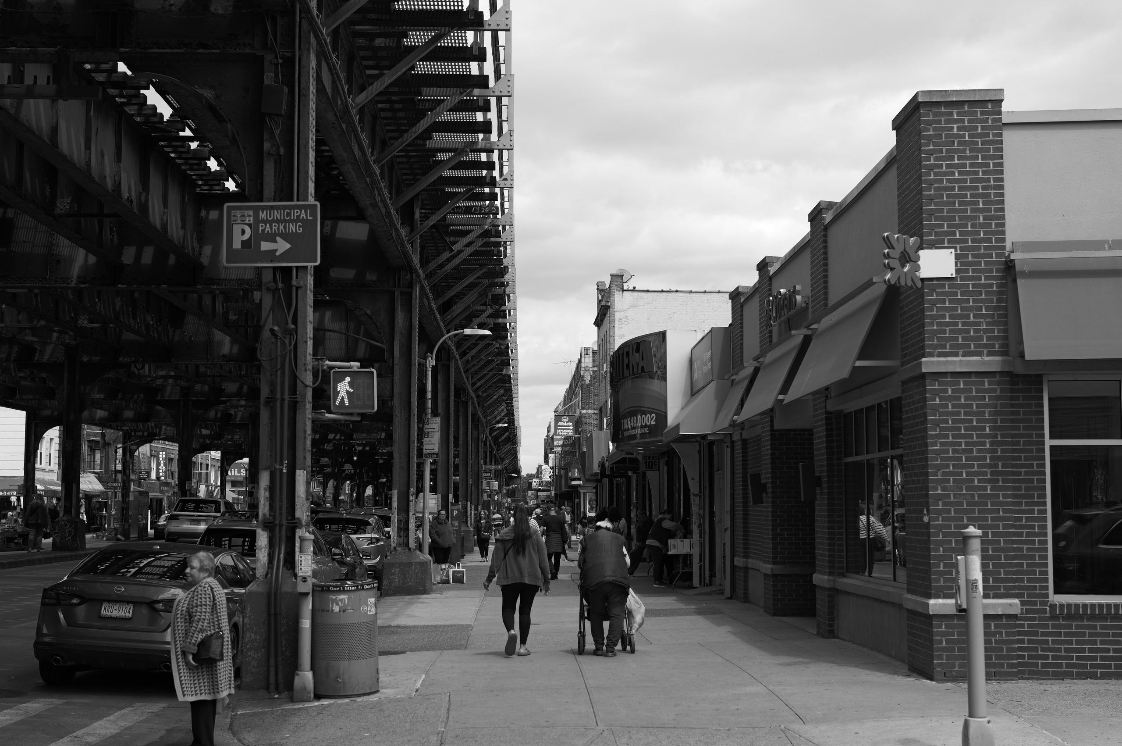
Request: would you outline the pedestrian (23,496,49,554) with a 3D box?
[{"bbox_3d":[-14.589,4.174,43.403,0.620,1.580,0.420,0,-5,-2],"label":"pedestrian"}]

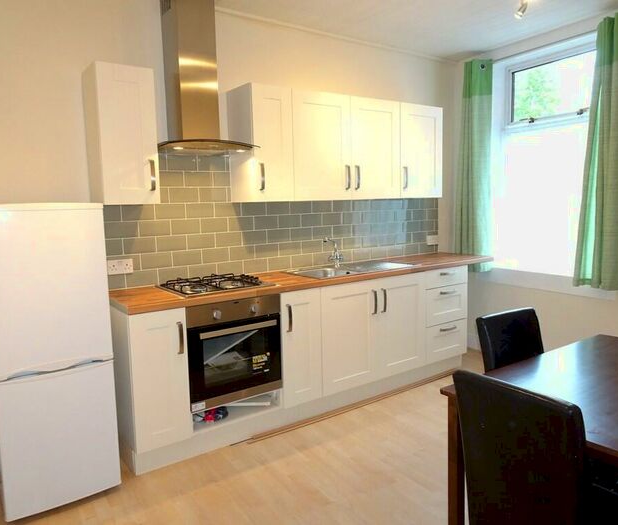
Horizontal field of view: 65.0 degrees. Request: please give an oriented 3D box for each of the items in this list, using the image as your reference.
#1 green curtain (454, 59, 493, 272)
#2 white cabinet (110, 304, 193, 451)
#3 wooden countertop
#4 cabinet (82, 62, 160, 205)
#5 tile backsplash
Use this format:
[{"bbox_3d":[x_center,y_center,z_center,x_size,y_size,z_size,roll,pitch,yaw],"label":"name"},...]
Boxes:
[{"bbox_3d":[1.486,-0.831,4.381,0.120,1.835,0.370,-6,9,-35],"label":"green curtain"},{"bbox_3d":[-0.938,0.590,2.794,0.300,0.732,0.570,-6,9,-35],"label":"white cabinet"},{"bbox_3d":[0.172,0.082,3.523,3.035,0.039,0.595,-6,9,-35],"label":"wooden countertop"},{"bbox_3d":[-1.051,-0.692,2.724,0.298,0.720,0.335,-6,9,-35],"label":"cabinet"},{"bbox_3d":[-0.007,-0.369,3.703,3.028,0.819,0.012,-6,9,-35],"label":"tile backsplash"}]

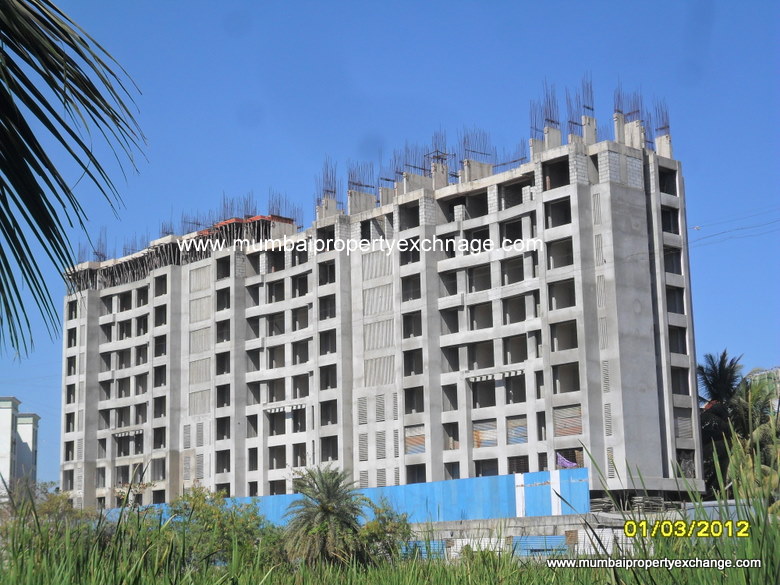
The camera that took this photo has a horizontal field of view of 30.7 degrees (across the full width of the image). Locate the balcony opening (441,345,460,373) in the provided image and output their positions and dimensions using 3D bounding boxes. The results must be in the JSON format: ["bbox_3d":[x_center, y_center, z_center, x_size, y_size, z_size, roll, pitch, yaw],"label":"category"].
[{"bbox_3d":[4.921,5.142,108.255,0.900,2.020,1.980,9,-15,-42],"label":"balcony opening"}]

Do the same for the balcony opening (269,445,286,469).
[{"bbox_3d":[-9.862,14.693,126.060,0.300,2.009,2.500,9,-15,-42],"label":"balcony opening"}]

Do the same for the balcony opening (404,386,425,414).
[{"bbox_3d":[2.124,8.336,108.849,0.700,1.959,2.104,9,-15,-42],"label":"balcony opening"}]

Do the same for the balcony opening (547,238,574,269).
[{"bbox_3d":[11.897,-2.662,98.515,0.450,1.972,2.446,9,-15,-42],"label":"balcony opening"}]

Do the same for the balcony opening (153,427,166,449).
[{"bbox_3d":[-22.020,14.069,137.143,0.500,2.040,1.970,9,-15,-43],"label":"balcony opening"}]

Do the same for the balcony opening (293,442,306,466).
[{"bbox_3d":[-7.508,13.761,120.329,0.350,1.904,1.784,9,-15,-42],"label":"balcony opening"}]

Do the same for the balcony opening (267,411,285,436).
[{"bbox_3d":[-9.866,11.796,127.185,0.500,2.060,2.240,9,-15,-43],"label":"balcony opening"}]

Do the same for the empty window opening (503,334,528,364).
[{"bbox_3d":[9.249,4.199,103.397,0.350,1.959,2.289,9,-15,-42],"label":"empty window opening"}]

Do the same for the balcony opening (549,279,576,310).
[{"bbox_3d":[11.980,0.180,97.941,0.450,1.972,2.455,9,-15,-42],"label":"balcony opening"}]

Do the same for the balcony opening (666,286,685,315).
[{"bbox_3d":[20.322,0.573,101.688,2.010,1.979,0.350,8,-15,-41],"label":"balcony opening"}]

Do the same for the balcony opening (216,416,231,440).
[{"bbox_3d":[-14.572,12.196,126.657,0.700,1.909,2.014,9,-15,-42],"label":"balcony opening"}]

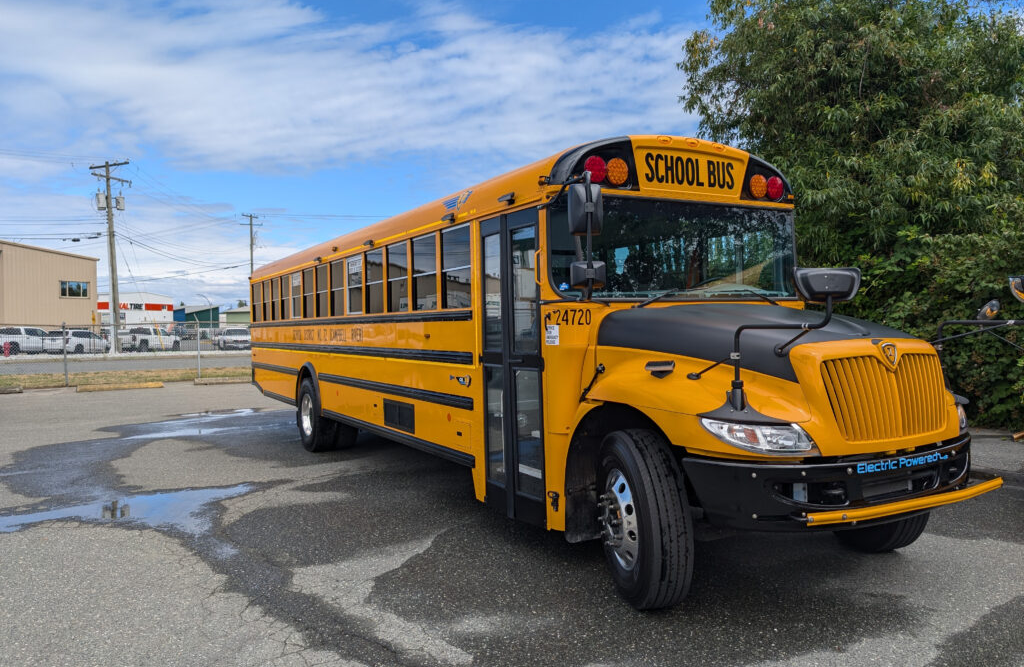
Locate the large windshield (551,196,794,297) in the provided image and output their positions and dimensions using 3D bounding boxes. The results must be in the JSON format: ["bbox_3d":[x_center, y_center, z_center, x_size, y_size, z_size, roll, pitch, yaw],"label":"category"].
[{"bbox_3d":[1.259,-0.585,5.069,2.200,0.690,0.160,-2,-4,-31],"label":"large windshield"}]

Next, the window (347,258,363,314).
[{"bbox_3d":[-1.807,-0.552,8.251,0.060,0.680,0.590,-2,1,-31],"label":"window"}]

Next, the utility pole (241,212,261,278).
[{"bbox_3d":[-28.500,-6.140,78.000,2.400,14.000,1.400,-2,1,-18],"label":"utility pole"}]

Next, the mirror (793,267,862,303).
[{"bbox_3d":[1.380,-0.213,3.120,0.270,0.160,0.140,-1,1,0],"label":"mirror"}]

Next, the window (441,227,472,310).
[{"bbox_3d":[-0.432,-0.511,5.558,0.050,0.640,0.510,-2,1,-31],"label":"window"}]

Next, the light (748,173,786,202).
[{"bbox_3d":[2.035,-1.157,5.680,0.380,0.200,0.100,-2,1,-31],"label":"light"}]

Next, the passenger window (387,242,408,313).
[{"bbox_3d":[-1.052,-0.509,6.574,0.050,0.640,0.510,-2,1,-31],"label":"passenger window"}]

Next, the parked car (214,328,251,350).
[{"bbox_3d":[-20.950,0.580,53.500,2.000,1.900,5.400,-2,1,-27],"label":"parked car"}]

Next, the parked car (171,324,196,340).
[{"bbox_3d":[-41.456,-0.127,90.000,1.900,1.850,4.700,-1,1,-6],"label":"parked car"}]

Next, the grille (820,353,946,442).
[{"bbox_3d":[2.129,0.357,3.988,1.070,0.470,0.160,-2,1,-31],"label":"grille"}]

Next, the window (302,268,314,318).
[{"bbox_3d":[-2.833,-0.562,9.971,0.060,0.690,0.590,-2,1,-31],"label":"window"}]

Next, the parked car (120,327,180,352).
[{"bbox_3d":[-31.610,0.567,62.000,1.920,1.930,5.000,-1,1,30],"label":"parked car"}]

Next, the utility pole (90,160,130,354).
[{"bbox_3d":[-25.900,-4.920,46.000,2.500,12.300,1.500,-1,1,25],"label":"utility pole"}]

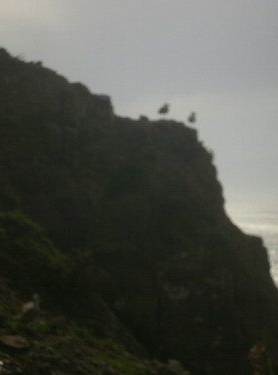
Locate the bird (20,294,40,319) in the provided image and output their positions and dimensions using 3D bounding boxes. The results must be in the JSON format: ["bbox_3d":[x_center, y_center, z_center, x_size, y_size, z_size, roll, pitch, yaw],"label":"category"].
[{"bbox_3d":[-1.714,1.878,16.500,0.380,0.400,0.170,0,-1,12],"label":"bird"}]

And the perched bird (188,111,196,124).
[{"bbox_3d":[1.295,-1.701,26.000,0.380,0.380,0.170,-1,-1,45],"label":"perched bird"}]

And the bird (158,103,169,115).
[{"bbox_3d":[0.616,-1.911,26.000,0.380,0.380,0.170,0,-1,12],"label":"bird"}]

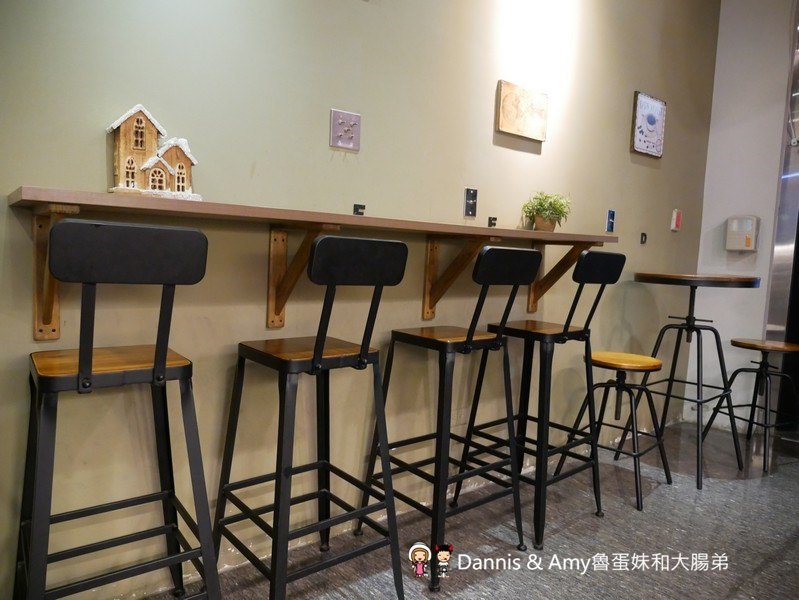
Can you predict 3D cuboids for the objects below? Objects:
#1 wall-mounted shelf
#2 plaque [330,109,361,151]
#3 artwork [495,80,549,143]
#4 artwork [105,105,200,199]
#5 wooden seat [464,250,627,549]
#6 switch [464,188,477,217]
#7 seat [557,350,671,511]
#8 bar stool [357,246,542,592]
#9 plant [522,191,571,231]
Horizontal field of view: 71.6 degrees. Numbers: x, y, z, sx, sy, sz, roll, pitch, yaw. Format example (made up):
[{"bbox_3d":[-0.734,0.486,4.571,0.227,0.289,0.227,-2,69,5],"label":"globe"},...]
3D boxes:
[{"bbox_3d":[-0.009,-0.080,1.847,2.091,0.347,0.355,-2,7,-38],"label":"wall-mounted shelf"},{"bbox_3d":[-0.181,-0.569,1.865,0.117,0.123,0.019,-2,7,-38],"label":"plaque"},{"bbox_3d":[0.530,-0.811,2.395,0.305,0.205,0.029,-2,7,-38],"label":"artwork"},{"bbox_3d":[-0.623,-0.363,1.416,0.213,0.241,0.109,-2,7,-38],"label":"artwork"},{"bbox_3d":[0.561,0.336,2.216,0.456,1.063,0.484,-2,7,-40],"label":"wooden seat"},{"bbox_3d":[0.290,-0.397,2.268,0.071,0.115,0.010,-2,7,-38],"label":"switch"},{"bbox_3d":[1.038,0.563,2.585,0.411,0.585,0.411,-2,7,-38],"label":"seat"},{"bbox_3d":[0.178,0.344,1.941,0.456,1.063,0.484,-2,7,-39],"label":"bar stool"},{"bbox_3d":[0.615,-0.366,2.337,0.196,0.187,0.192,-2,7,-38],"label":"plant"}]

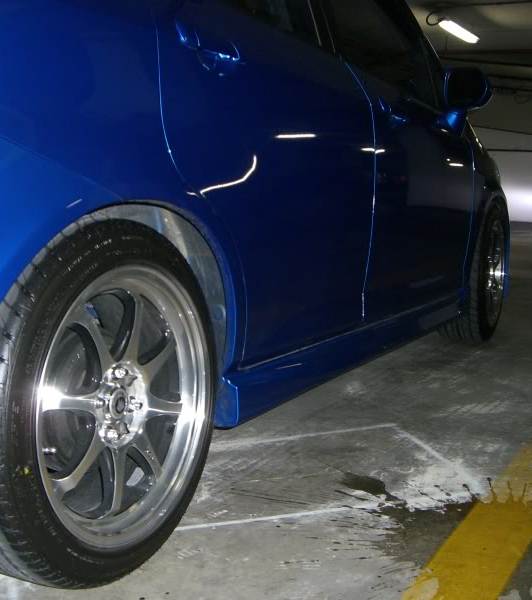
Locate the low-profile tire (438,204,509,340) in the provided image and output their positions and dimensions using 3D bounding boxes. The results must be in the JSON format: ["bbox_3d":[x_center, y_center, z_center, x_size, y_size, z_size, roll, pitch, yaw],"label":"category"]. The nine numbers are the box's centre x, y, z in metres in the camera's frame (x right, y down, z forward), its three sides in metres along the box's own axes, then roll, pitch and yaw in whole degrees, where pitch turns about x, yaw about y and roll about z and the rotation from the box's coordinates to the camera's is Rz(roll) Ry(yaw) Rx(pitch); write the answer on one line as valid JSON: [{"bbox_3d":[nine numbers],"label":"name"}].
[{"bbox_3d":[0.835,-0.119,3.578,0.195,0.580,0.580,3,8,25],"label":"low-profile tire"}]

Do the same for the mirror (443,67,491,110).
[{"bbox_3d":[0.679,-0.708,2.946,0.160,0.143,0.100,4,8,27],"label":"mirror"}]

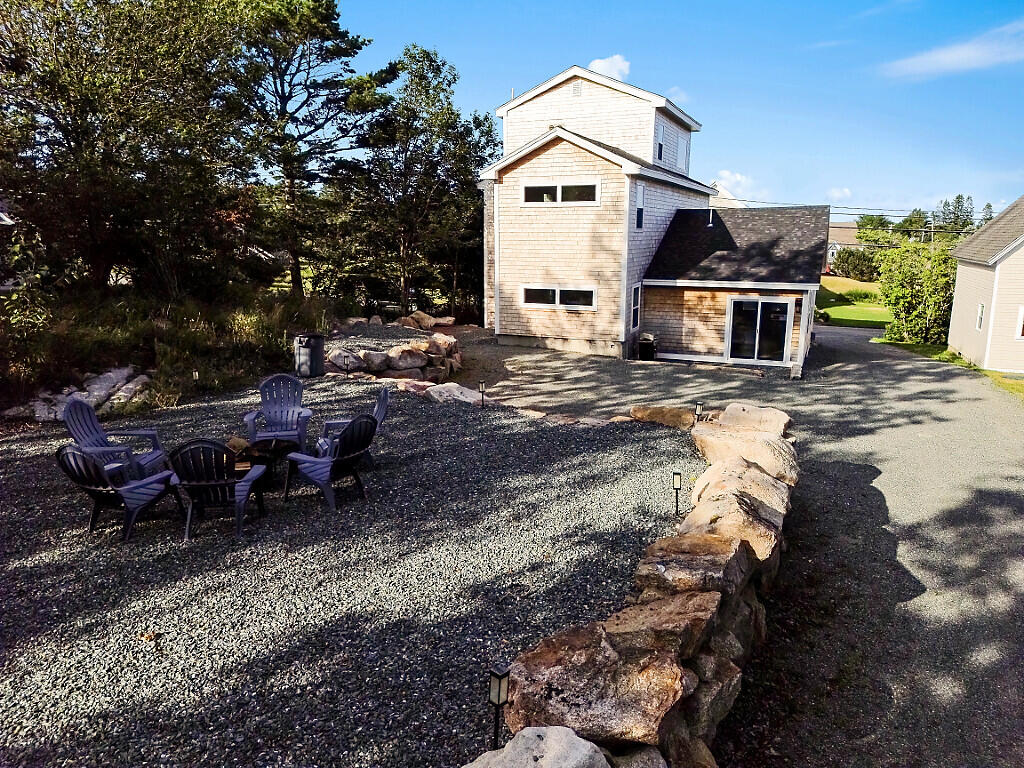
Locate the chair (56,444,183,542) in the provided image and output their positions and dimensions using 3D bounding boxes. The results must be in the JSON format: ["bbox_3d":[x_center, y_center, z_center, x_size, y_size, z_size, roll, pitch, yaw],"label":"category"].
[{"bbox_3d":[-3.432,0.867,6.262,0.750,0.920,0.850,6,14,27],"label":"chair"}]

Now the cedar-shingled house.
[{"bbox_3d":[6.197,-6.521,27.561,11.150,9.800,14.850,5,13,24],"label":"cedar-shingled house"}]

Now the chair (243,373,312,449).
[{"bbox_3d":[-2.751,0.390,8.467,0.750,0.920,0.850,-3,13,-13],"label":"chair"}]

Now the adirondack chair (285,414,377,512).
[{"bbox_3d":[-1.740,0.714,6.968,0.850,0.920,0.750,6,14,27],"label":"adirondack chair"}]

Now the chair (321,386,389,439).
[{"bbox_3d":[-1.777,0.564,7.661,0.850,0.920,0.750,-2,12,-11],"label":"chair"}]

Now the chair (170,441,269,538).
[{"bbox_3d":[-2.610,0.864,6.276,0.750,0.920,0.850,-1,12,-3],"label":"chair"}]

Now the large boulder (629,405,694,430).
[{"bbox_3d":[2.100,0.475,9.925,0.880,0.300,0.520,6,13,24],"label":"large boulder"}]

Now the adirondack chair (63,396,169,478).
[{"bbox_3d":[-4.068,0.632,7.344,0.850,0.920,0.750,-1,12,-6],"label":"adirondack chair"}]

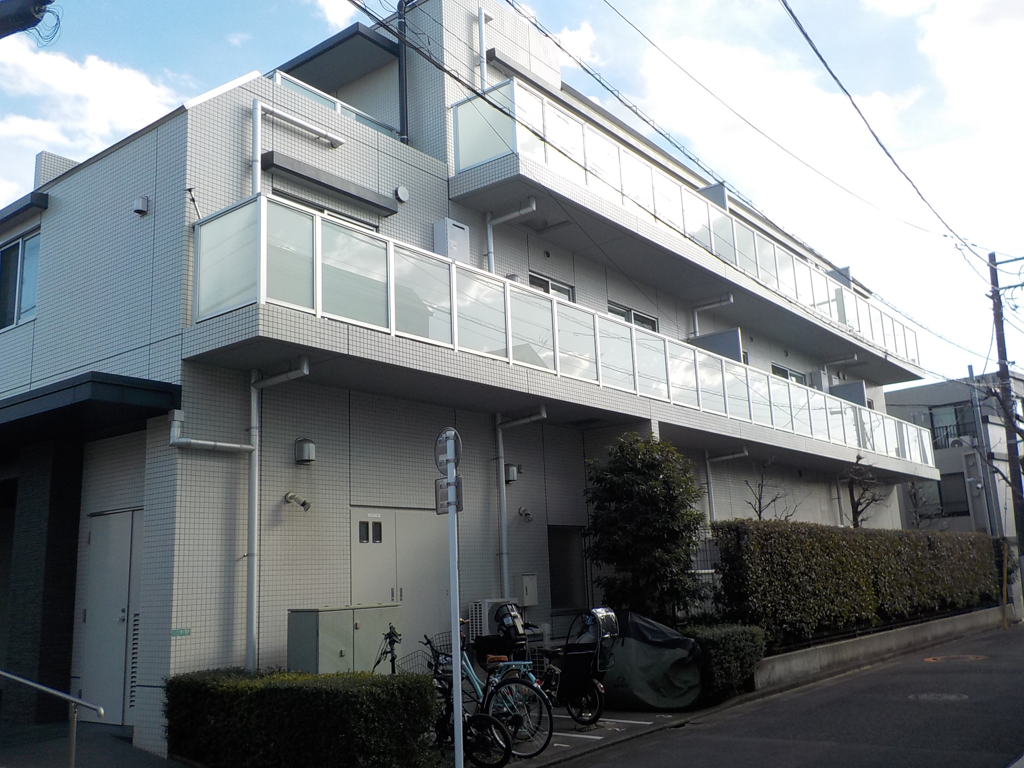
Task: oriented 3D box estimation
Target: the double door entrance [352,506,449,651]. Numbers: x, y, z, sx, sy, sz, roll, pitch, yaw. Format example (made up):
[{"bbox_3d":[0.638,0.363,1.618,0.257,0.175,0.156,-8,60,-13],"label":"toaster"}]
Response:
[{"bbox_3d":[-1.230,2.509,10.276,0.100,2.100,1.630,-12,-15,38],"label":"double door entrance"}]

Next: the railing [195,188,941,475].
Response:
[{"bbox_3d":[4.381,0.504,16.868,1.190,1.330,22.400,-12,-15,38],"label":"railing"}]

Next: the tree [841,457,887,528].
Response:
[{"bbox_3d":[6.942,3.038,17.710,0.800,3.350,0.800,-12,-15,38],"label":"tree"}]

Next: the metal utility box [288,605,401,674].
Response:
[{"bbox_3d":[-1.693,2.873,9.043,0.500,1.160,1.100,-12,-15,38],"label":"metal utility box"}]

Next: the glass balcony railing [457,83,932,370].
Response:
[{"bbox_3d":[5.461,-2.162,18.891,1.130,1.060,18.450,-12,-15,38],"label":"glass balcony railing"}]

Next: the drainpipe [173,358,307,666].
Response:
[{"bbox_3d":[-2.504,1.469,8.203,0.880,3.530,1.020,-12,-15,38],"label":"drainpipe"}]

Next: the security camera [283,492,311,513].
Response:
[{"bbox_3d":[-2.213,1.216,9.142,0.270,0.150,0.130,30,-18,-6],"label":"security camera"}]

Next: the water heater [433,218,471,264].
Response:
[{"bbox_3d":[-0.783,-1.801,11.747,0.260,0.600,0.440,-12,-15,38],"label":"water heater"}]

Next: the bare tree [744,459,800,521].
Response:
[{"bbox_3d":[4.152,2.640,14.332,0.730,2.880,0.750,-12,-15,38],"label":"bare tree"}]

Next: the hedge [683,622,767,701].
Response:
[{"bbox_3d":[2.470,3.348,10.780,0.700,0.720,1.350,-12,-15,38],"label":"hedge"}]

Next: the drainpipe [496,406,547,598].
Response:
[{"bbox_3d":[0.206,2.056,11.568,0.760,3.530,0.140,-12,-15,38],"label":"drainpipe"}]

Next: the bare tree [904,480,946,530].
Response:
[{"bbox_3d":[9.581,3.772,20.833,0.800,3.070,0.800,-12,-15,38],"label":"bare tree"}]

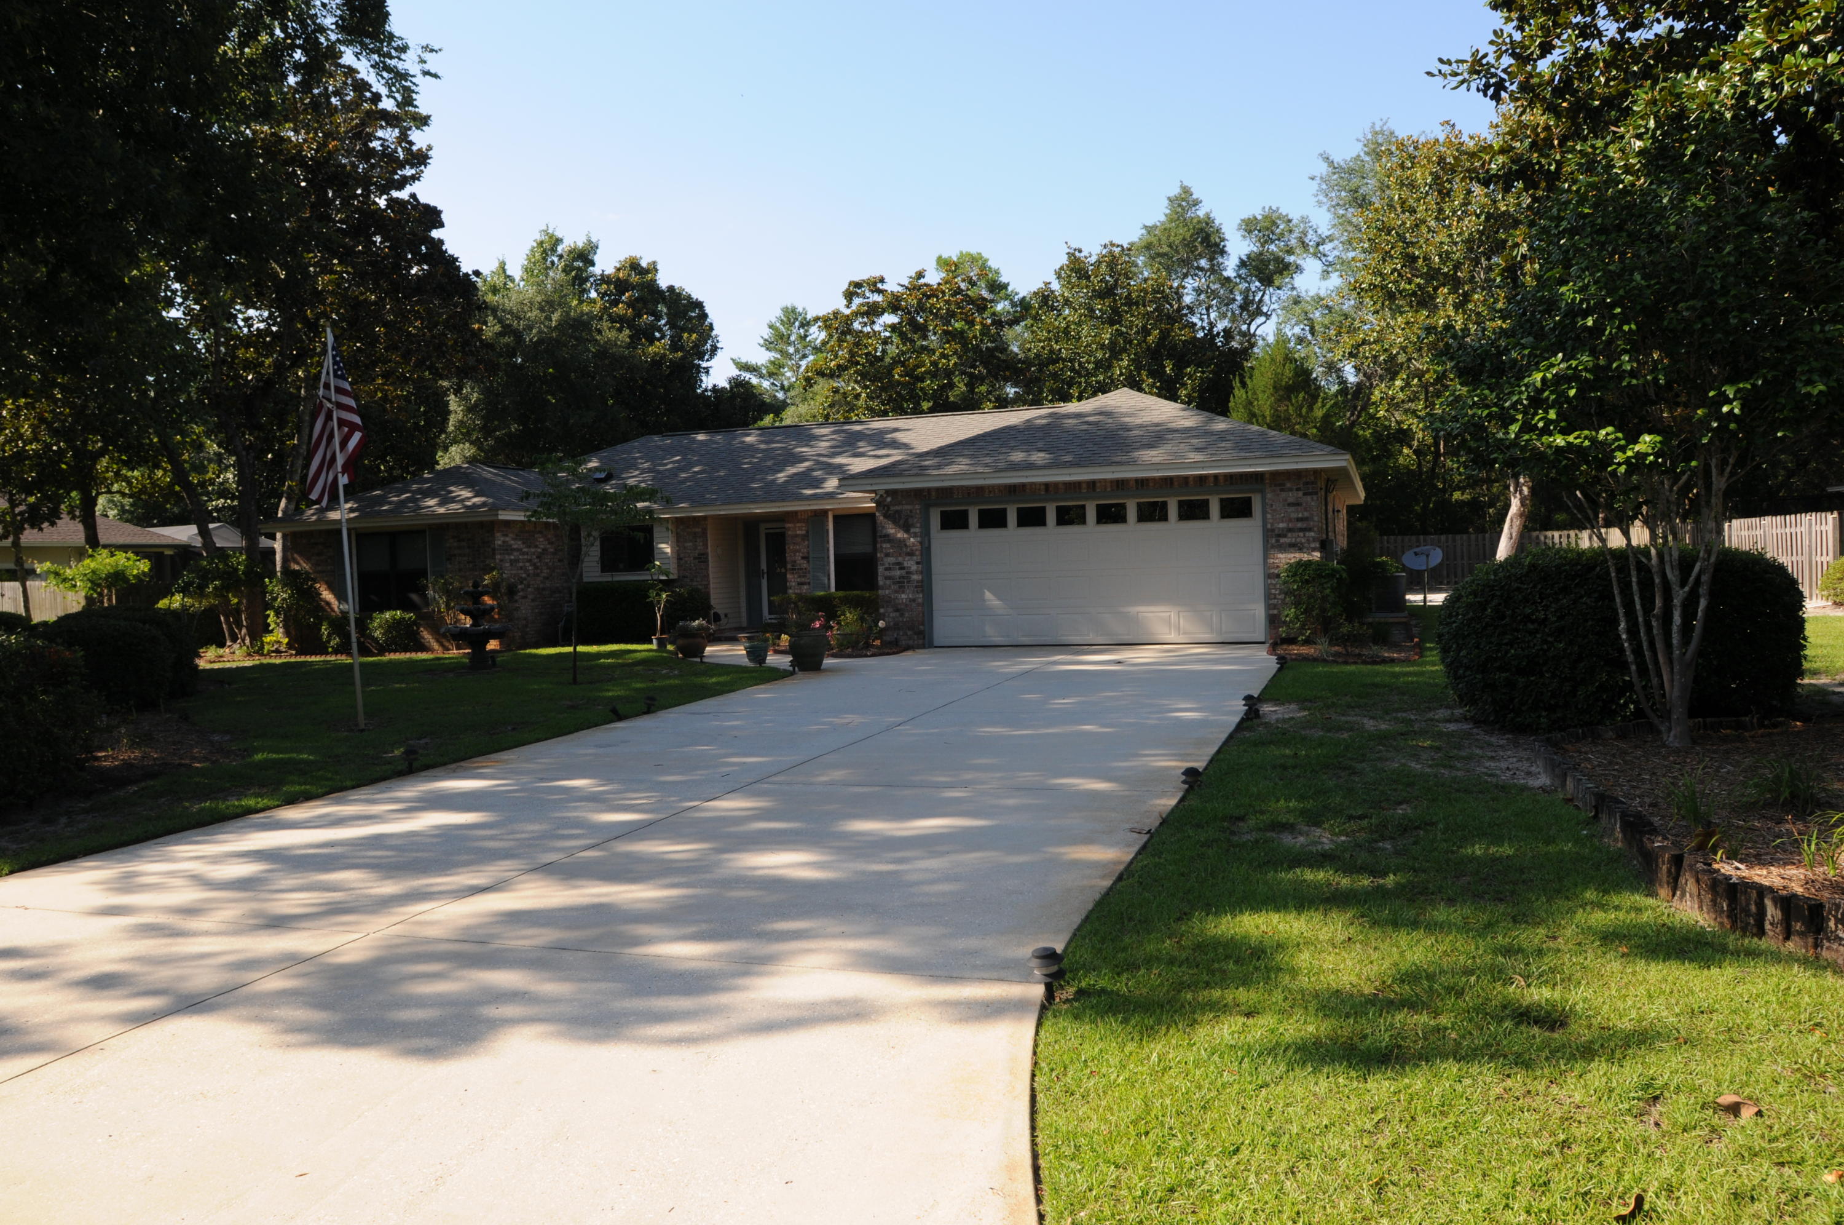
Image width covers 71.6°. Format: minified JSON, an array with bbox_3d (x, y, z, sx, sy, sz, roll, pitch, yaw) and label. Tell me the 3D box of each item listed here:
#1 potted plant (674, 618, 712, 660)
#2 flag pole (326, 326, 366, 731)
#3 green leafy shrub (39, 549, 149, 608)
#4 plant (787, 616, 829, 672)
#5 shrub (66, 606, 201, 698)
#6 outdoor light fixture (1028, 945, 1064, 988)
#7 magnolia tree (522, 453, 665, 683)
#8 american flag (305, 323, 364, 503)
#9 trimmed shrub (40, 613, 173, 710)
[{"bbox_3d":[-3.579,0.371,19.986,0.580,0.640,0.560,-2,2,0],"label":"potted plant"},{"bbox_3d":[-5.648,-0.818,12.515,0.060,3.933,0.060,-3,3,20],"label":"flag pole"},{"bbox_3d":[-14.852,-0.034,22.952,1.700,2.250,1.650,-1,3,20],"label":"green leafy shrub"},{"bbox_3d":[-1.480,0.387,16.735,0.530,0.720,0.520,-2,2,0],"label":"plant"},{"bbox_3d":[-10.899,0.545,17.674,1.620,1.220,1.600,-1,3,20],"label":"shrub"},{"bbox_3d":[0.408,1.174,4.166,0.120,0.152,0.120,-1,3,20],"label":"outdoor light fixture"},{"bbox_3d":[-4.224,-0.527,16.339,1.750,2.850,1.700,-1,3,20],"label":"magnolia tree"},{"bbox_3d":[-5.721,-1.919,12.480,0.540,1.660,0.280,-3,3,-18],"label":"american flag"},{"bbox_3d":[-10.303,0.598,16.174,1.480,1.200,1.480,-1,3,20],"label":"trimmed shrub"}]

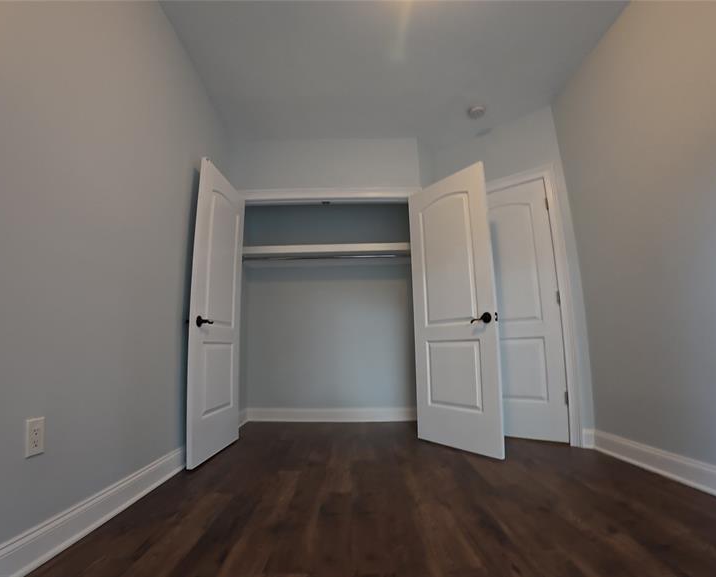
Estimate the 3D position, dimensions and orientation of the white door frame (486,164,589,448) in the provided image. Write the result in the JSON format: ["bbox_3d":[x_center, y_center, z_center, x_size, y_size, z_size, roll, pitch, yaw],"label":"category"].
[{"bbox_3d":[1.217,0.133,2.707,0.930,2.110,0.120,-7,-10,35],"label":"white door frame"}]

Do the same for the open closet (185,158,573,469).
[{"bbox_3d":[-0.028,0.148,2.687,2.040,2.110,1.170,-1,-8,2],"label":"open closet"}]

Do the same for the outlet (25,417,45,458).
[{"bbox_3d":[-1.122,0.519,1.135,0.010,0.117,0.071,-1,-8,2],"label":"outlet"}]

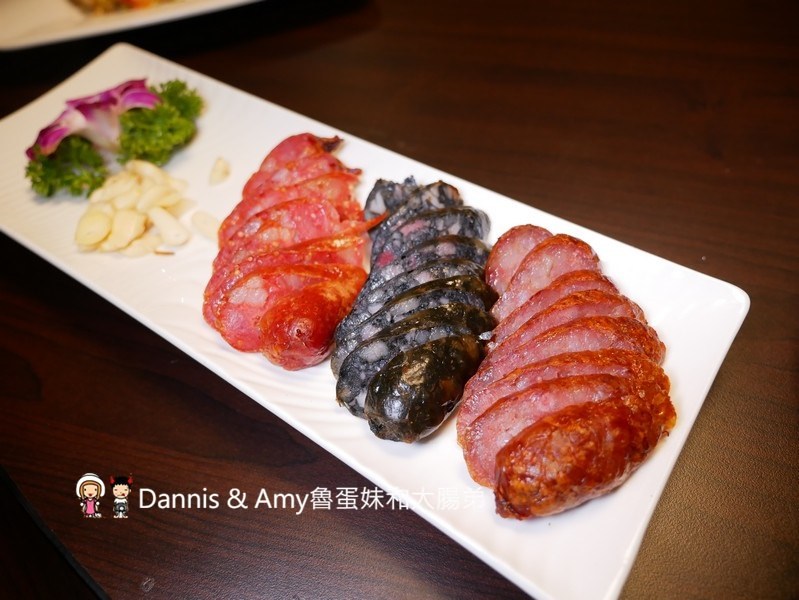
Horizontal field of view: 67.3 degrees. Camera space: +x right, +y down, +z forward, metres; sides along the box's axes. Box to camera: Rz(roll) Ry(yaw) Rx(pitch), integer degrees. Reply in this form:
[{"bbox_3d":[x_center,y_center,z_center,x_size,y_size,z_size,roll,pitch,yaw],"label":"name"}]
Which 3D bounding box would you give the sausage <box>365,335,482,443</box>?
[{"bbox_3d":[0.009,0.028,0.193,0.048,0.017,0.027,-38,88,-18],"label":"sausage"}]

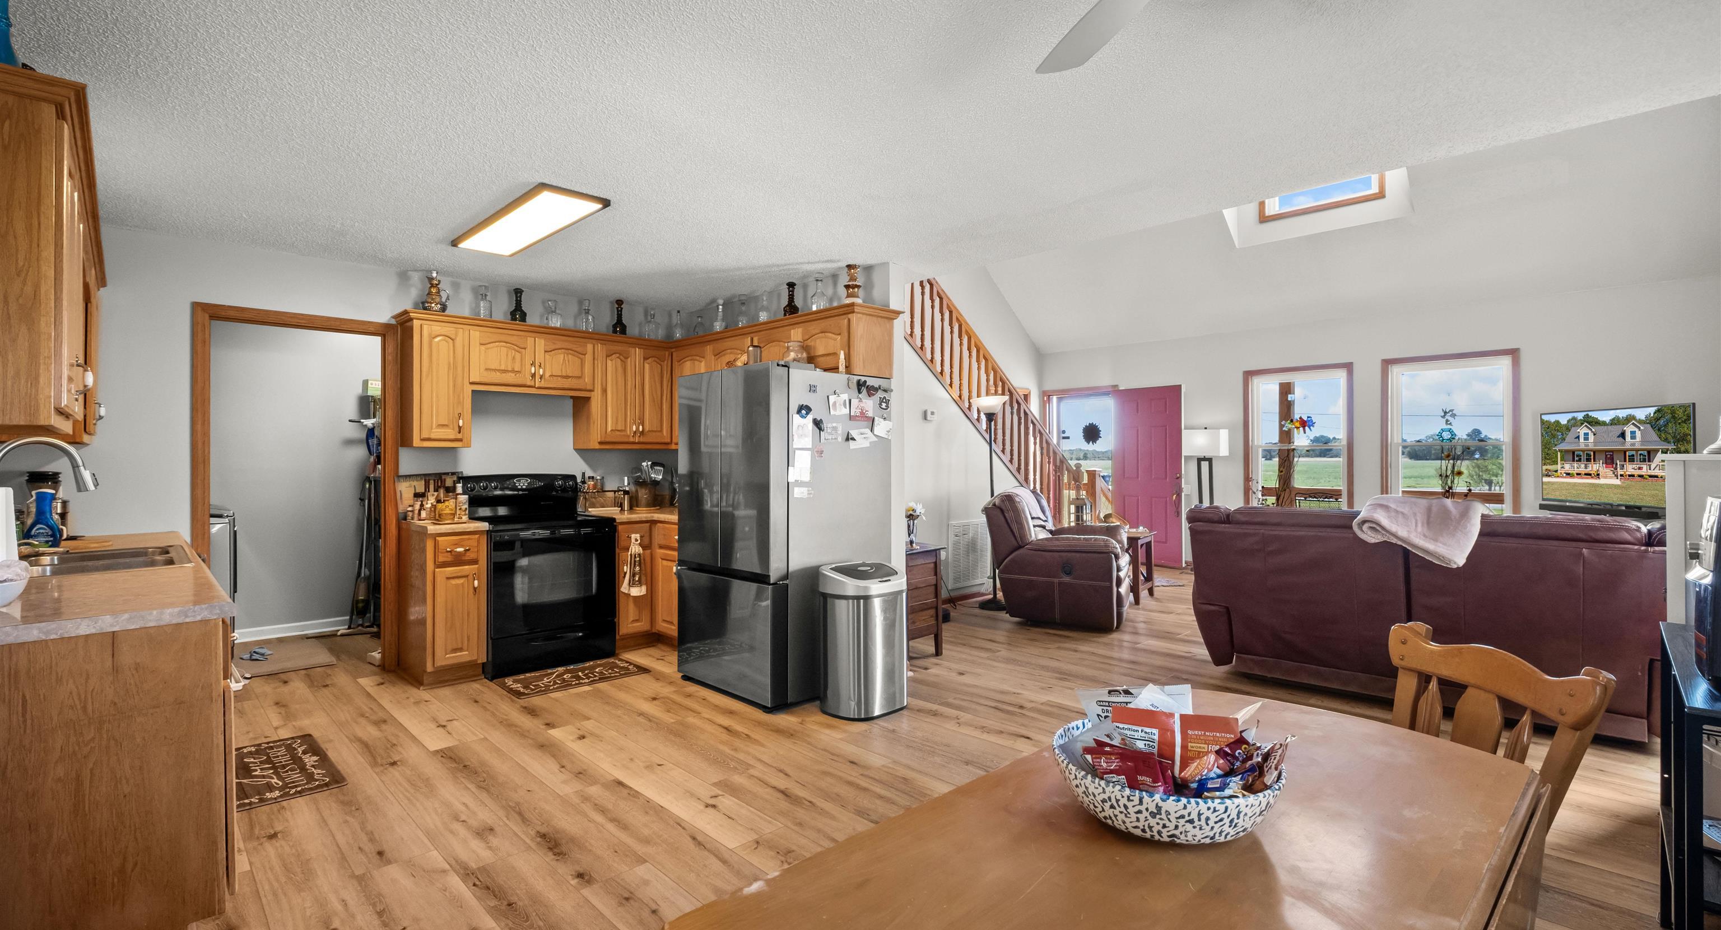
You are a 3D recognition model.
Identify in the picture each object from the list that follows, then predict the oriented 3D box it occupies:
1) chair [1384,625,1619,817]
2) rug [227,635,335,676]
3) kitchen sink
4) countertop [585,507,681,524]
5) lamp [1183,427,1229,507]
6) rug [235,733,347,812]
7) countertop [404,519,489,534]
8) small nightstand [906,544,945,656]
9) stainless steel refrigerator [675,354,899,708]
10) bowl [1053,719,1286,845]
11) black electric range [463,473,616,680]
[{"bbox_3d":[1.175,0.828,1.558,0.510,0.860,0.460,0,0,-10],"label":"chair"},{"bbox_3d":[-3.799,1.252,4.654,0.900,0.012,0.540,0,0,44],"label":"rug"},{"bbox_3d":[-2.812,0.440,2.587,0.840,0.200,0.560,0,0,44],"label":"kitchen sink"},{"bbox_3d":[-1.294,0.363,5.042,1.270,0.038,0.970,0,0,44],"label":"countertop"},{"bbox_3d":[3.920,0.400,8.130,0.400,1.650,0.350,0,0,44],"label":"lamp"},{"bbox_3d":[-2.454,1.253,2.927,0.762,0.010,0.457,0,0,44],"label":"rug"},{"bbox_3d":[-2.482,0.366,4.277,0.635,0.038,0.335,0,0,44],"label":"countertop"},{"bbox_3d":[0.266,0.892,4.707,0.450,0.700,0.430,0,0,44],"label":"small nightstand"},{"bbox_3d":[-0.448,0.371,4.241,0.860,1.775,0.890,0,0,44],"label":"stainless steel refrigerator"},{"bbox_3d":[0.441,0.463,1.042,0.308,0.090,0.308,0,0,0],"label":"bowl"},{"bbox_3d":[-2.103,0.668,4.665,0.690,1.180,0.760,0,0,44],"label":"black electric range"}]

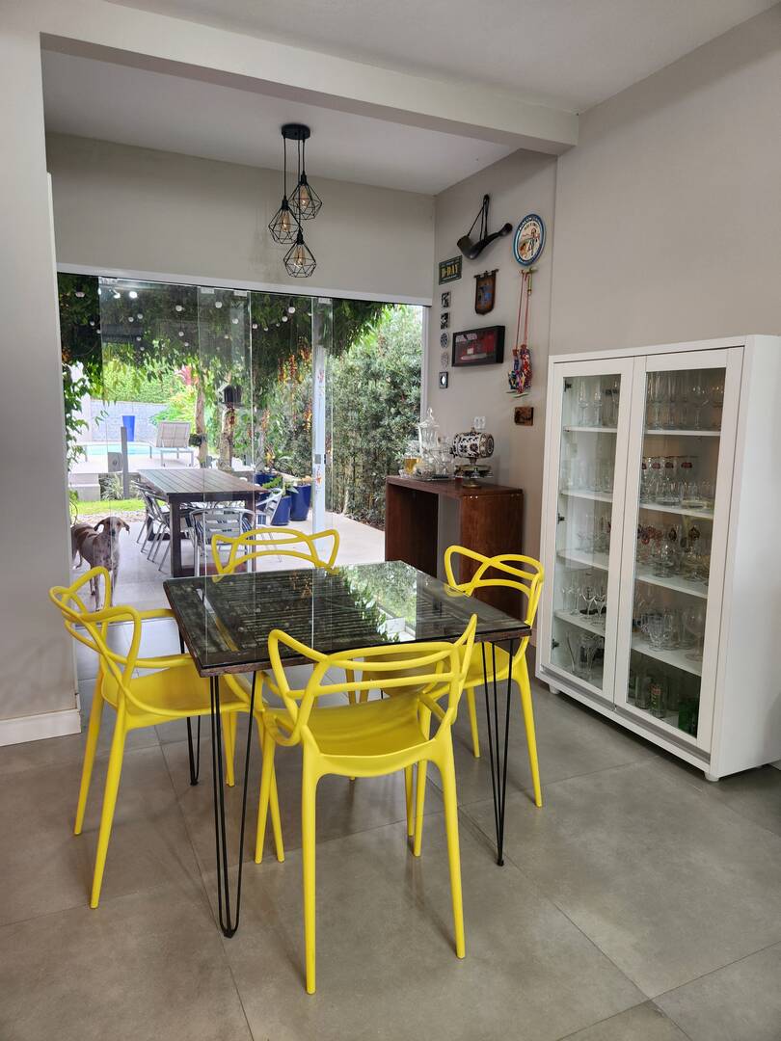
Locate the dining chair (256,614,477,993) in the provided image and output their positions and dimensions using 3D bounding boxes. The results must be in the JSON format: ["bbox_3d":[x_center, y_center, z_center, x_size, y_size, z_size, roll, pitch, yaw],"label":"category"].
[{"bbox_3d":[-0.075,0.656,1.880,0.542,0.860,0.580,-2,9,-18],"label":"dining chair"}]

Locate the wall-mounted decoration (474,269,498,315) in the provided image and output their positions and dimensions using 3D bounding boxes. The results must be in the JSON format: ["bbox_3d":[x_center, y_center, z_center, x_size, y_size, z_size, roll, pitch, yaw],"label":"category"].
[{"bbox_3d":[0.612,-1.456,4.430,0.030,0.265,0.260,-3,10,-25],"label":"wall-mounted decoration"}]

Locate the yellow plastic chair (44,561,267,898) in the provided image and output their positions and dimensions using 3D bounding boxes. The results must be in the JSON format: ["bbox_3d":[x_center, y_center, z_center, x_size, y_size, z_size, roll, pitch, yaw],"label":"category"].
[{"bbox_3d":[-0.696,0.604,2.147,0.580,0.860,0.542,-4,10,-30],"label":"yellow plastic chair"}]

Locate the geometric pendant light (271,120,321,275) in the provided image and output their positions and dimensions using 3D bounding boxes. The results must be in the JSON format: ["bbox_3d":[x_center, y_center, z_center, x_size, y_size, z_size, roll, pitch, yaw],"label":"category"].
[{"bbox_3d":[-0.535,-1.789,3.909,0.300,0.785,0.280,-3,10,-25],"label":"geometric pendant light"}]

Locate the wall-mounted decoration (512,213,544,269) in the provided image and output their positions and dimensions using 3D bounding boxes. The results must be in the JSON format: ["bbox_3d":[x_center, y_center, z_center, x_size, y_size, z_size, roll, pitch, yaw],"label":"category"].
[{"bbox_3d":[0.809,-1.613,3.995,0.025,0.280,0.280,-3,10,-25],"label":"wall-mounted decoration"}]

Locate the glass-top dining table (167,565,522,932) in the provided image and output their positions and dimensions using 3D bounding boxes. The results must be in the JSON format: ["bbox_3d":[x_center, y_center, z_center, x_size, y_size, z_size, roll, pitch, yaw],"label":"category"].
[{"bbox_3d":[-0.205,0.639,2.293,0.924,0.762,0.931,-3,9,-23],"label":"glass-top dining table"}]

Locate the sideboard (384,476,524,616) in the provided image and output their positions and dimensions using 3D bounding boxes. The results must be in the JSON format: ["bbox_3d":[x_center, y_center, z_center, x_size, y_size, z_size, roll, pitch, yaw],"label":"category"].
[{"bbox_3d":[0.380,0.211,4.617,0.437,0.921,1.003,-3,10,-25],"label":"sideboard"}]

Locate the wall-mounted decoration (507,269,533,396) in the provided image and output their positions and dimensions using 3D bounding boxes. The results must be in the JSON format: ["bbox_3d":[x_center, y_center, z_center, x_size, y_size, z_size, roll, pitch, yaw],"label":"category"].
[{"bbox_3d":[0.766,-1.093,4.059,0.100,0.730,0.170,-3,10,-25],"label":"wall-mounted decoration"}]

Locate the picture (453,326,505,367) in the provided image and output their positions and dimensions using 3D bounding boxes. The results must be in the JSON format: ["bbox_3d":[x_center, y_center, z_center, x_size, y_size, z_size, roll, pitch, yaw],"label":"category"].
[{"bbox_3d":[0.571,-1.124,4.512,0.068,0.220,0.520,-3,10,-25],"label":"picture"}]

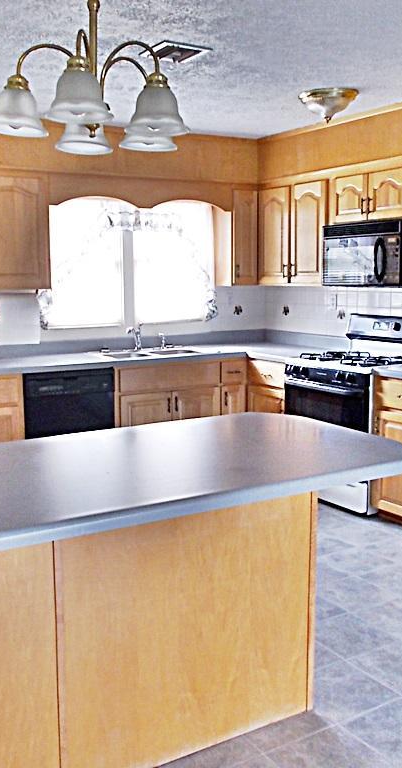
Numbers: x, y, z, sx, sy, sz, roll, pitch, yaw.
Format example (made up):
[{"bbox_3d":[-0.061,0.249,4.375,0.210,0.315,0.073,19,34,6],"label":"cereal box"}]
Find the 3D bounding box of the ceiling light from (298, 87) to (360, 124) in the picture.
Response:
[{"bbox_3d":[0.703,-1.515,4.251,0.338,0.170,0.338,1,8,12],"label":"ceiling light"}]

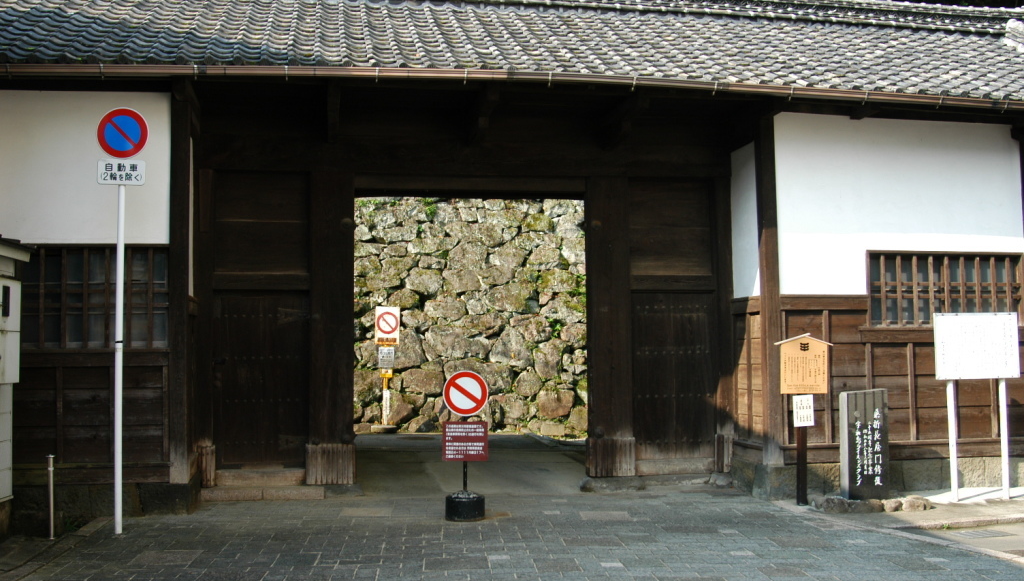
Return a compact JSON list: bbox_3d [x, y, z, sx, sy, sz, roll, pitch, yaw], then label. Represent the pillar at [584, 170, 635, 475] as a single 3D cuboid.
[{"bbox_3d":[1.089,0.394,11.557,0.487,3.375,0.238,0,-3,-9],"label":"pillar"}]

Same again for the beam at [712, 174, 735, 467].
[{"bbox_3d":[2.369,0.340,11.602,0.200,3.360,0.200,0,-3,-10],"label":"beam"}]

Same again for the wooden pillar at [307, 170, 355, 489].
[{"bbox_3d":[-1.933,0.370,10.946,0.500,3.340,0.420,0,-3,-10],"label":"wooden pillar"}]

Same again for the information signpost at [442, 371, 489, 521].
[{"bbox_3d":[-0.424,1.371,9.215,0.415,1.360,0.360,-1,-3,0],"label":"information signpost"}]

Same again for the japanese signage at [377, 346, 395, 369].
[{"bbox_3d":[-2.117,1.136,17.300,0.260,0.360,0.030,-1,-3,0],"label":"japanese signage"}]

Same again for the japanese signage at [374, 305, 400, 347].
[{"bbox_3d":[-2.113,0.597,17.300,0.420,0.640,0.040,-1,-3,0],"label":"japanese signage"}]

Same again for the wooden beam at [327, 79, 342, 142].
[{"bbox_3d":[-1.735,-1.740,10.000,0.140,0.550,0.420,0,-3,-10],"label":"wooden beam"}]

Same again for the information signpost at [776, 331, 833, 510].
[{"bbox_3d":[2.794,1.238,9.834,0.530,1.640,0.130,0,-3,-14],"label":"information signpost"}]

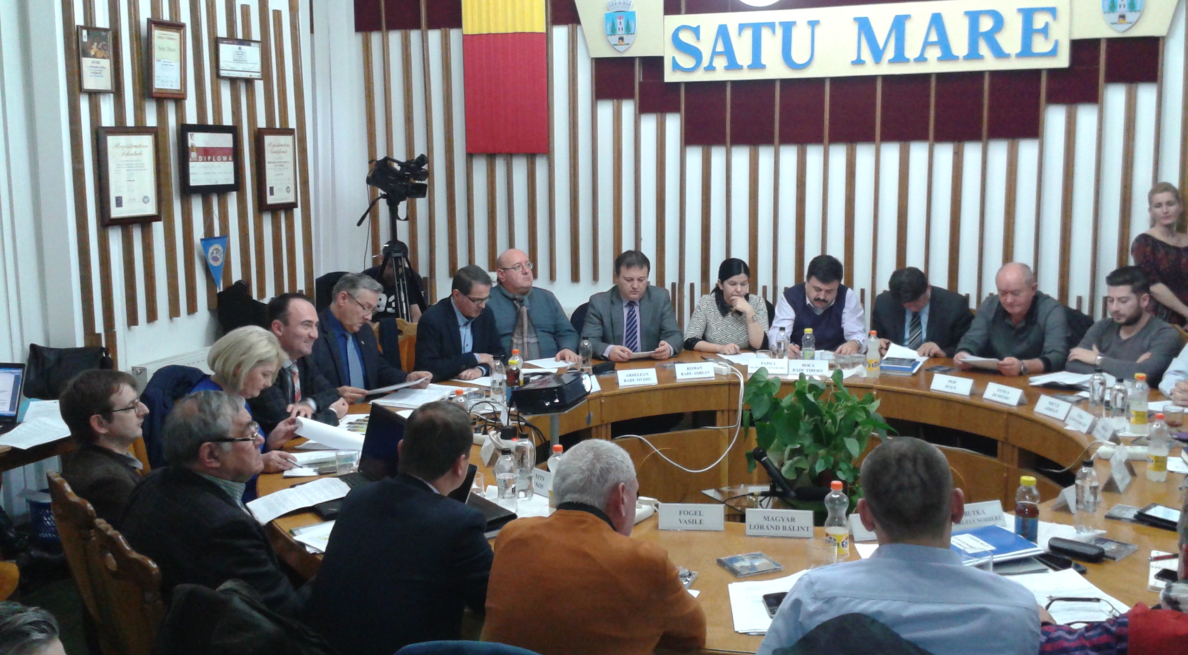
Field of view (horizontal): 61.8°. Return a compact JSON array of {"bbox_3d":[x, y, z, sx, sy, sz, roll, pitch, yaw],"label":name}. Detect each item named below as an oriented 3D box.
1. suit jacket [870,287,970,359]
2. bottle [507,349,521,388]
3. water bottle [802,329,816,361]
[{"bbox_3d":[1.818,0.033,5.500,0.560,0.580,0.420,4,11,25],"label":"suit jacket"},{"bbox_3d":[-0.376,0.219,4.820,0.067,0.230,0.067,-1,10,0],"label":"bottle"},{"bbox_3d":[1.156,0.121,5.352,0.068,0.228,0.068,-1,10,0],"label":"water bottle"}]

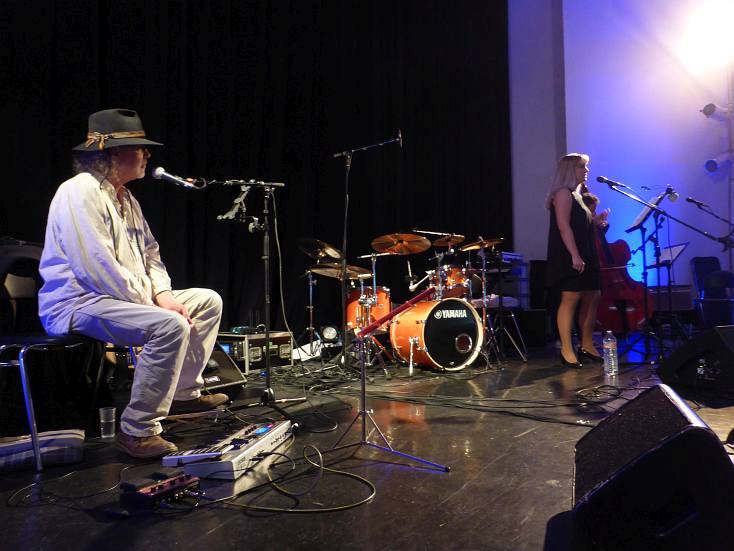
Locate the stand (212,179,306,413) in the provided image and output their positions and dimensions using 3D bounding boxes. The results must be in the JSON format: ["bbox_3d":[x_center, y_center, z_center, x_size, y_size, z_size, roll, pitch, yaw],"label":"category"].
[{"bbox_3d":[-0.462,0.103,2.508,0.540,1.150,0.700,-3,-4,41],"label":"stand"}]

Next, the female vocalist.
[{"bbox_3d":[1.763,-0.138,4.312,0.420,1.760,0.500,-2,-3,25],"label":"female vocalist"}]

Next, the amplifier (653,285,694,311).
[{"bbox_3d":[4.104,0.308,6.841,0.580,0.360,0.280,-1,-3,6],"label":"amplifier"}]

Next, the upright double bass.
[{"bbox_3d":[2.849,-0.081,6.011,0.660,1.800,0.420,-14,-11,26],"label":"upright double bass"}]

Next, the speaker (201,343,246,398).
[{"bbox_3d":[-1.094,0.535,3.137,0.440,0.360,0.520,-2,-3,28],"label":"speaker"}]

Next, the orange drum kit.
[{"bbox_3d":[0.252,0.196,4.426,1.500,1.150,1.400,1,-4,-30],"label":"orange drum kit"}]

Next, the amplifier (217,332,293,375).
[{"bbox_3d":[-1.013,0.627,4.233,0.540,0.290,0.610,-2,-3,25],"label":"amplifier"}]

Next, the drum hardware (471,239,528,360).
[{"bbox_3d":[1.133,0.231,4.323,0.550,1.040,0.550,1,-4,-30],"label":"drum hardware"}]

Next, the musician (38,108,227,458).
[{"bbox_3d":[-1.050,-0.022,2.175,0.720,1.370,0.700,-1,-3,0],"label":"musician"}]

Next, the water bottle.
[{"bbox_3d":[1.761,0.552,3.698,0.090,0.316,0.090,-1,-3,0],"label":"water bottle"}]

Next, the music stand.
[{"bbox_3d":[3.653,0.197,6.146,0.450,1.220,0.500,1,-3,-25],"label":"music stand"}]

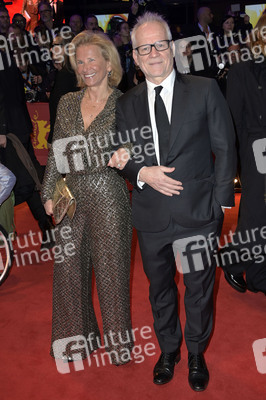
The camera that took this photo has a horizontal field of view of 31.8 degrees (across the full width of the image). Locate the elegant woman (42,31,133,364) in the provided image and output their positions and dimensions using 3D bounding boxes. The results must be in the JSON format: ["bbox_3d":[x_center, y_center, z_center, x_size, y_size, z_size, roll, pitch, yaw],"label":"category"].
[{"bbox_3d":[-0.215,0.047,2.394,0.470,1.720,0.380,1,15,6],"label":"elegant woman"}]

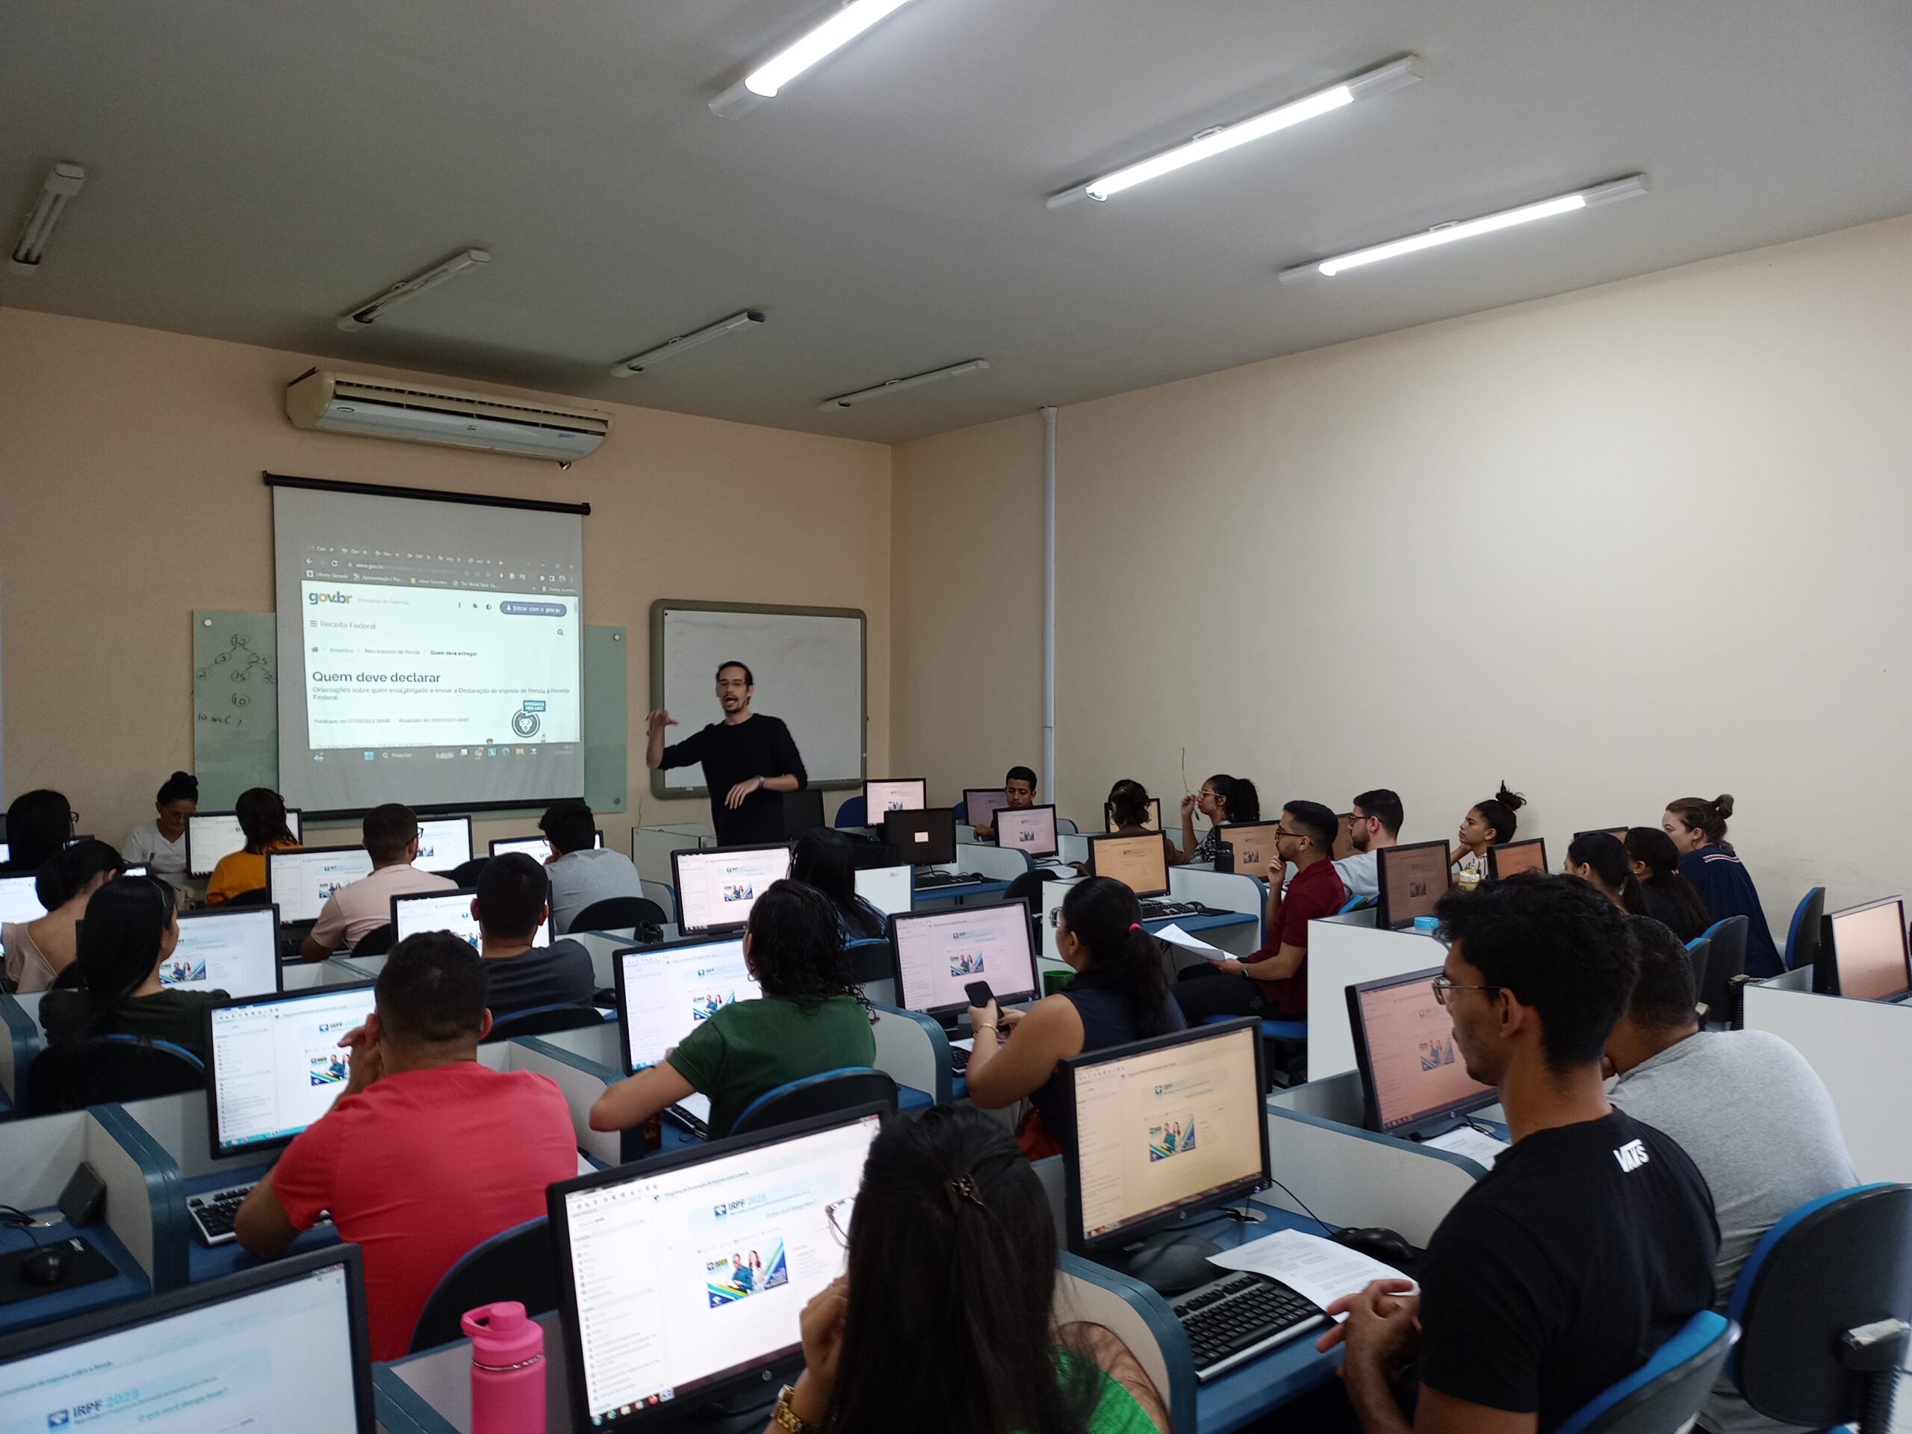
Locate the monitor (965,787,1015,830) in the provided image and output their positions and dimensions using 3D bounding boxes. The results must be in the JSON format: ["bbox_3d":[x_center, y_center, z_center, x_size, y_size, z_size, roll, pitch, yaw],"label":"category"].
[{"bbox_3d":[0.245,0.644,9.900,0.475,0.360,0.200,0,0,-43],"label":"monitor"}]

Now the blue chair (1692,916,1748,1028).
[{"bbox_3d":[2.244,1.094,4.907,0.520,0.930,0.560,0,1,-44],"label":"blue chair"}]

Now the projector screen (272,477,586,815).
[{"bbox_3d":[-3.006,-0.378,8.983,1.880,1.890,0.080,0,0,-40],"label":"projector screen"}]

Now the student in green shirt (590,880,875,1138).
[{"bbox_3d":[-0.452,0.943,3.166,0.560,1.230,0.780,0,1,-39],"label":"student in green shirt"}]

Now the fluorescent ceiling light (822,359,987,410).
[{"bbox_3d":[-0.332,-1.913,8.930,0.090,0.060,1.530,0,1,-39],"label":"fluorescent ceiling light"}]

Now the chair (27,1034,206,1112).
[{"bbox_3d":[-1.653,1.051,3.007,0.500,0.950,0.550,-1,1,-44],"label":"chair"}]

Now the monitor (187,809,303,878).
[{"bbox_3d":[-2.945,0.557,6.409,0.450,0.325,0.165,0,1,-42],"label":"monitor"}]

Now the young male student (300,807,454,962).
[{"bbox_3d":[-1.700,0.887,4.576,0.520,1.280,0.750,-1,1,-44],"label":"young male student"}]

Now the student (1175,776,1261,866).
[{"bbox_3d":[1.351,0.906,8.066,0.750,1.230,0.520,0,0,32],"label":"student"}]

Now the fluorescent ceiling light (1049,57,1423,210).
[{"bbox_3d":[0.804,-1.788,4.833,0.095,0.062,1.490,0,0,-37],"label":"fluorescent ceiling light"}]

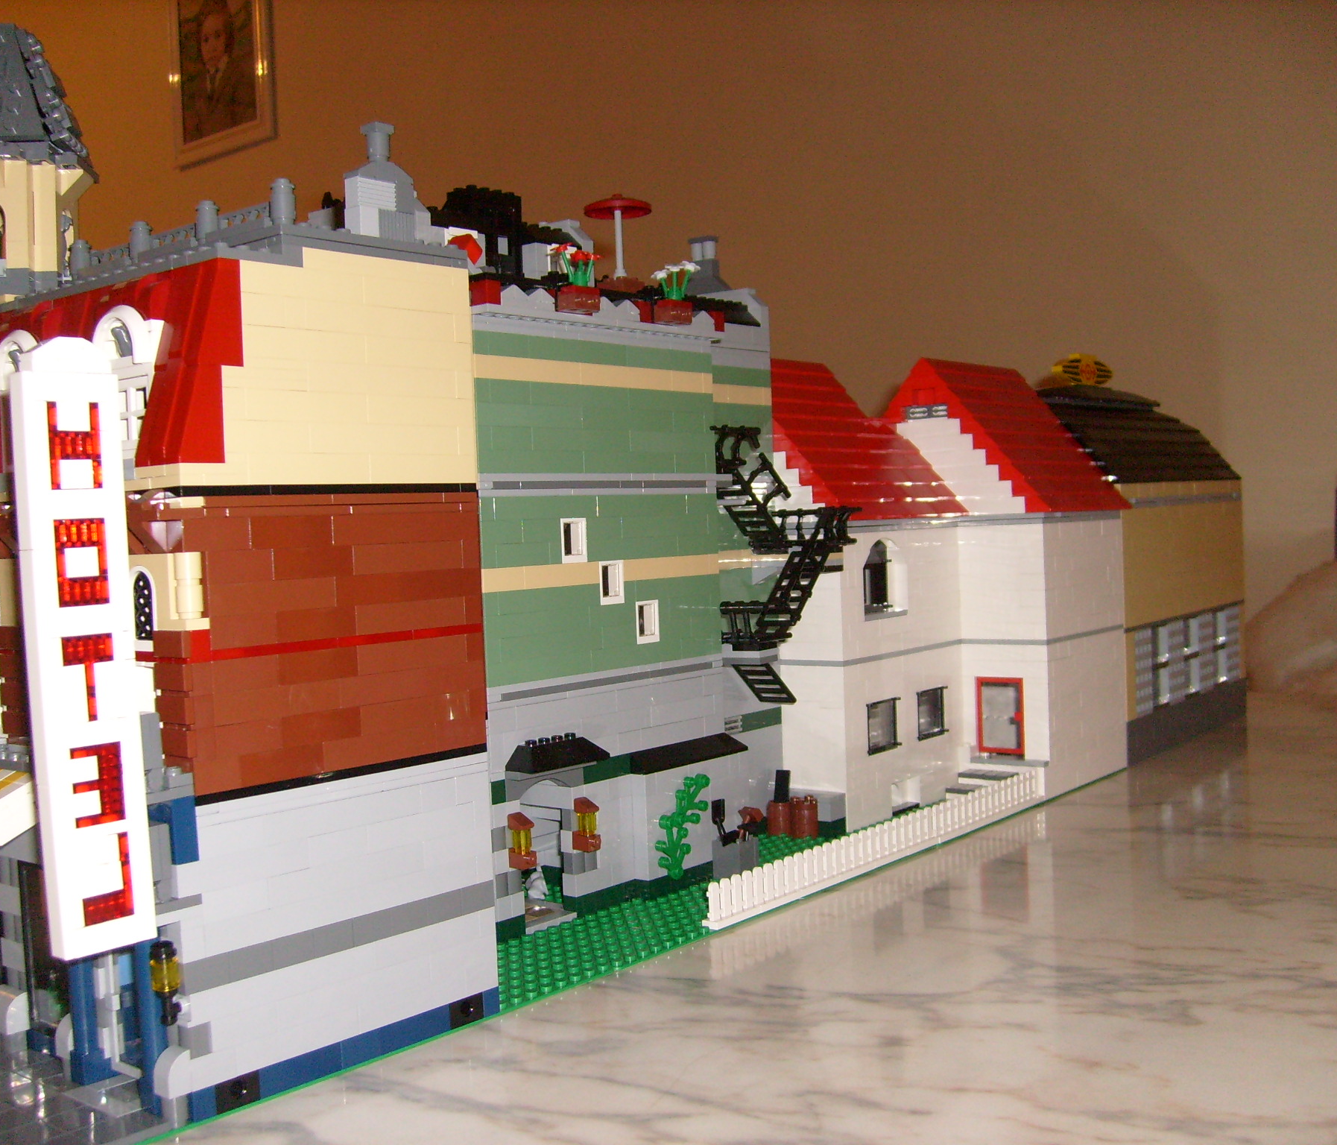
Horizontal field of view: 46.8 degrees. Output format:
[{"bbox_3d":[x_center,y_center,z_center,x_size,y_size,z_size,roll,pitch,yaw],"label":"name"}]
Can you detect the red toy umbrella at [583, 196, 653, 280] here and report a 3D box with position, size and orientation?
[{"bbox_3d":[-0.024,-0.161,0.740,0.032,0.041,0.032,-3,2,0],"label":"red toy umbrella"}]

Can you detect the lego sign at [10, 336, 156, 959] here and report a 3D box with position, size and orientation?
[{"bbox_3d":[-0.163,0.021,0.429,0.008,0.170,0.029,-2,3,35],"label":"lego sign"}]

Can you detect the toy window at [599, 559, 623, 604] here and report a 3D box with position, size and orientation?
[{"bbox_3d":[-0.029,0.005,0.711,0.008,0.019,0.016,-1,2,39],"label":"toy window"}]

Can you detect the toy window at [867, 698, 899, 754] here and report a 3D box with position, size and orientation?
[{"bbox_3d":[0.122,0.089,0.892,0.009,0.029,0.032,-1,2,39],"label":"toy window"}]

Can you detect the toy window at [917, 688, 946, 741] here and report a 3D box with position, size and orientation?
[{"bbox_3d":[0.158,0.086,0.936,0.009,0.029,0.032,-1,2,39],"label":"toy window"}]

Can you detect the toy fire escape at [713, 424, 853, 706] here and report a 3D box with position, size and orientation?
[{"bbox_3d":[0.052,-0.005,0.814,0.052,0.143,0.092,-1,2,39],"label":"toy fire escape"}]

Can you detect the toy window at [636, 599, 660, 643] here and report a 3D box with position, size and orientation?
[{"bbox_3d":[-0.013,0.023,0.731,0.008,0.019,0.016,-1,2,39],"label":"toy window"}]

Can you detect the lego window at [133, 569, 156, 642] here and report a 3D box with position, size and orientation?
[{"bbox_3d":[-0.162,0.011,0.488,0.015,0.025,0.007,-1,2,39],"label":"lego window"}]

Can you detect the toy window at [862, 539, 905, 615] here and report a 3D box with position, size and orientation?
[{"bbox_3d":[0.121,0.003,0.899,0.013,0.045,0.046,-1,2,39],"label":"toy window"}]

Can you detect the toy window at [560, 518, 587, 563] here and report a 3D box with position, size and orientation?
[{"bbox_3d":[-0.045,-0.014,0.692,0.008,0.019,0.016,-1,2,39],"label":"toy window"}]

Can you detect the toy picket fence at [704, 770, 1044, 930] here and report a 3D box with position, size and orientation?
[{"bbox_3d":[0.117,0.135,0.786,0.008,0.019,0.320,-1,2,39],"label":"toy picket fence"}]

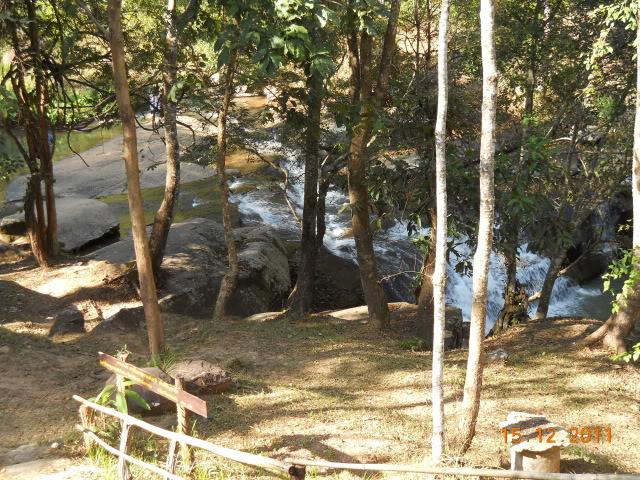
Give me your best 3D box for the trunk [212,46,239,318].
[{"bbox_3d":[-1.317,-0.769,15.800,0.340,3.900,0.340,0,14,0],"label":"trunk"}]

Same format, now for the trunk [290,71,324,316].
[{"bbox_3d":[-0.196,-0.649,15.900,0.460,3.450,0.440,0,14,0],"label":"trunk"}]

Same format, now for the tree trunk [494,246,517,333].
[{"bbox_3d":[2.530,0.676,15.400,0.290,1.180,0.290,0,14,0],"label":"tree trunk"}]

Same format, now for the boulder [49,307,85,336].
[{"bbox_3d":[-3.413,1.096,15.200,0.460,0.350,0.400,0,14,0],"label":"boulder"}]

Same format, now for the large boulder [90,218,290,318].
[{"bbox_3d":[-1.832,0.383,16.900,2.900,1.150,2.200,0,14,0],"label":"large boulder"}]

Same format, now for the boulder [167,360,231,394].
[{"bbox_3d":[-1.423,1.617,13.300,0.740,0.290,0.560,0,14,0],"label":"boulder"}]

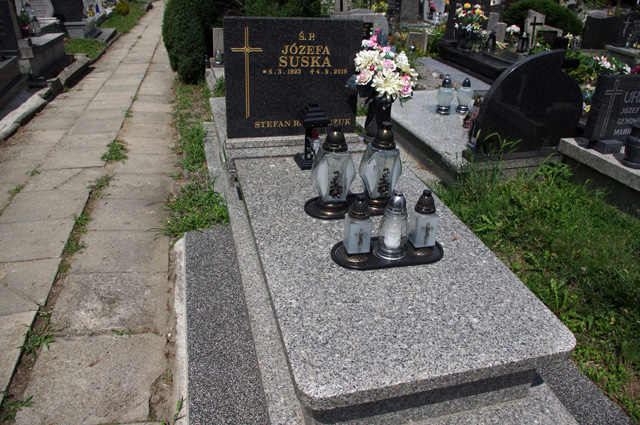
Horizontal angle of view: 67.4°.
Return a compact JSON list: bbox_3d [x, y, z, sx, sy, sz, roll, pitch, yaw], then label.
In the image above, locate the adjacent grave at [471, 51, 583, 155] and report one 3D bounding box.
[{"bbox_3d":[1.237,-0.652,2.792,0.650,0.600,0.080,-4,27,-16],"label":"adjacent grave"}]

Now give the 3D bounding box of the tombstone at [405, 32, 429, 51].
[{"bbox_3d":[2.054,-3.615,10.184,0.460,0.420,0.150,7,26,9],"label":"tombstone"}]

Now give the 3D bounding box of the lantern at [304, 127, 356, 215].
[{"bbox_3d":[0.070,-0.185,1.991,0.172,0.362,0.172,-4,29,-16],"label":"lantern"}]

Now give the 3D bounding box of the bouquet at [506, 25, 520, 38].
[{"bbox_3d":[4.239,-3.965,10.503,0.310,0.300,0.290,11,27,18],"label":"bouquet"}]

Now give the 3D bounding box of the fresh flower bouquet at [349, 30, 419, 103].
[{"bbox_3d":[0.363,-0.829,2.740,0.380,0.370,0.330,-5,26,-15],"label":"fresh flower bouquet"}]

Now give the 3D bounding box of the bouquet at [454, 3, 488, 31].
[{"bbox_3d":[2.054,-2.644,6.500,0.400,0.380,0.360,-4,27,-16],"label":"bouquet"}]

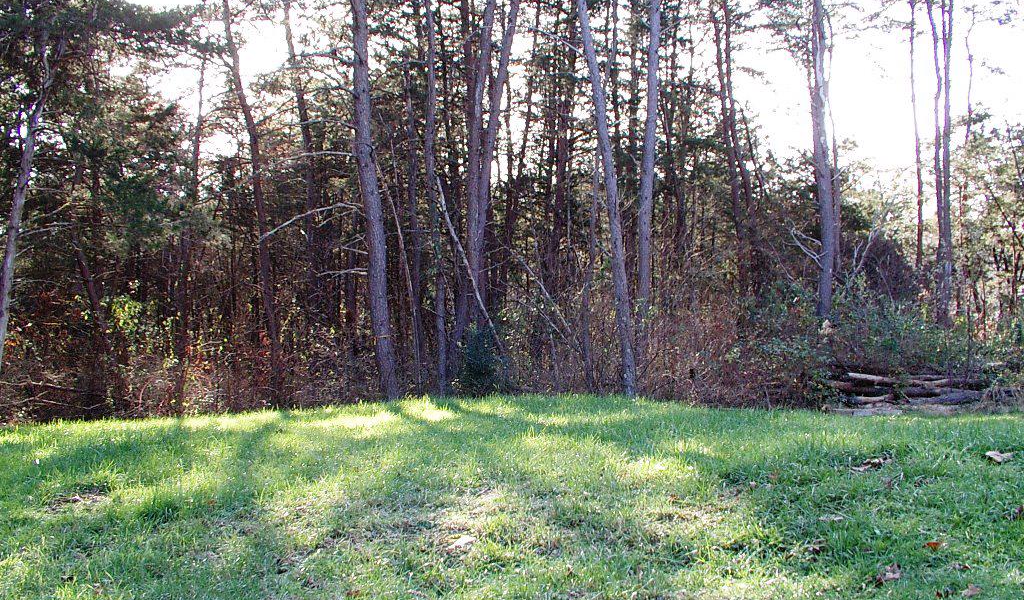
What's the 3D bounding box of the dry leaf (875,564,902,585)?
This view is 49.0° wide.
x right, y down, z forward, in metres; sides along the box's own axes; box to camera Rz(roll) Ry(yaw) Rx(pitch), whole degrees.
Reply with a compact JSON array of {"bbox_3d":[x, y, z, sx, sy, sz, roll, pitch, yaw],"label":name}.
[{"bbox_3d":[1.943,1.411,5.800,0.145,0.060,0.130,0,0,0],"label":"dry leaf"}]

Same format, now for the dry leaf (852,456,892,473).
[{"bbox_3d":[2.854,1.302,8.900,0.310,0.060,0.200,0,0,0],"label":"dry leaf"}]

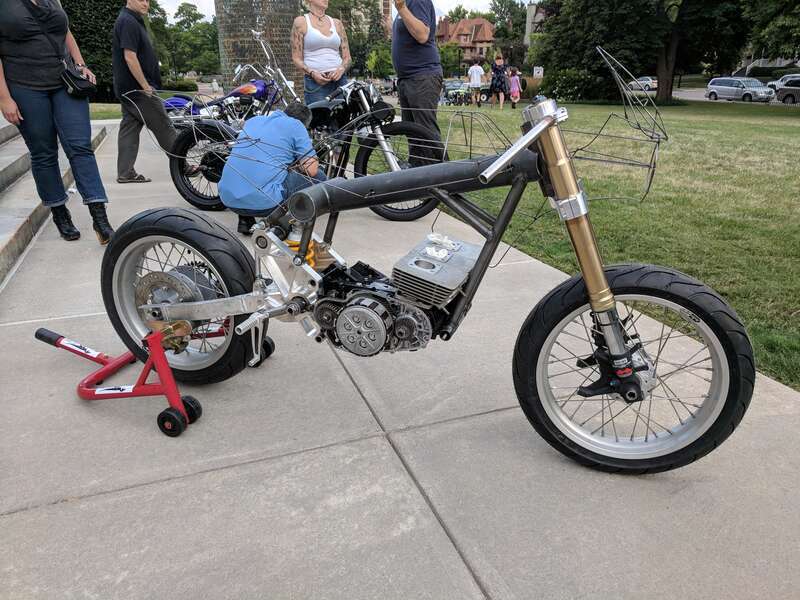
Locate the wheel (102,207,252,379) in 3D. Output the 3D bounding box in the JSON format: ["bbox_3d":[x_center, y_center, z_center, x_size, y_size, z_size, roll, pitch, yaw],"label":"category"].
[{"bbox_3d":[-0.713,-0.004,1.985,0.620,0.620,0.155,7,22,17],"label":"wheel"}]

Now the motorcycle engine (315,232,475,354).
[{"bbox_3d":[-0.006,-0.009,1.732,0.430,0.290,0.400,7,22,17],"label":"motorcycle engine"}]

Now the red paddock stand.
[{"bbox_3d":[-0.965,0.148,2.132,0.860,0.300,0.540,7,22,17],"label":"red paddock stand"}]

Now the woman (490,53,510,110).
[{"bbox_3d":[3.114,-6.754,18.617,0.500,1.660,0.320,3,21,8],"label":"woman"}]

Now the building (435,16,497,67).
[{"bbox_3d":[14.340,-56.582,133.596,15.000,12.000,13.000,2,21,5],"label":"building"}]

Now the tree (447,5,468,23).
[{"bbox_3d":[14.236,-64.493,148.767,10.000,16.000,10.000,2,21,5],"label":"tree"}]

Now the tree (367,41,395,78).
[{"bbox_3d":[-2.705,-37.094,92.874,4.800,5.600,4.800,-1,21,-1],"label":"tree"}]

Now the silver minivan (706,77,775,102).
[{"bbox_3d":[27.518,-17.049,48.607,1.980,1.760,5.140,-11,23,-25],"label":"silver minivan"}]

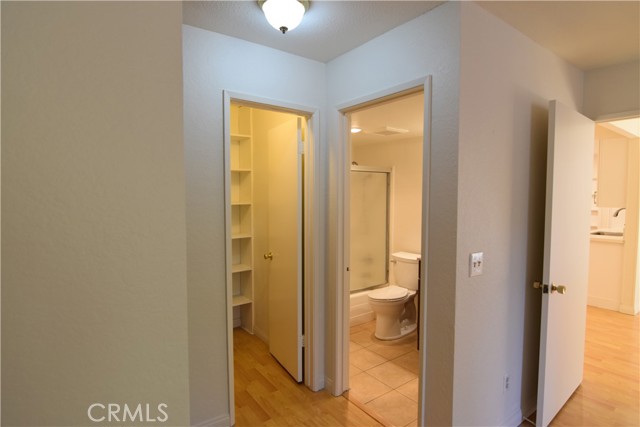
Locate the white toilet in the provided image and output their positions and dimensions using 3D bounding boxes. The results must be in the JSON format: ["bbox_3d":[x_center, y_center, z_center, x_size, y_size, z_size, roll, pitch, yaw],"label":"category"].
[{"bbox_3d":[0.813,0.874,3.591,0.740,0.785,0.430,-2,4,-37],"label":"white toilet"}]

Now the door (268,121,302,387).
[{"bbox_3d":[-0.298,0.287,2.813,0.037,2.014,0.590,-2,4,-30],"label":"door"}]

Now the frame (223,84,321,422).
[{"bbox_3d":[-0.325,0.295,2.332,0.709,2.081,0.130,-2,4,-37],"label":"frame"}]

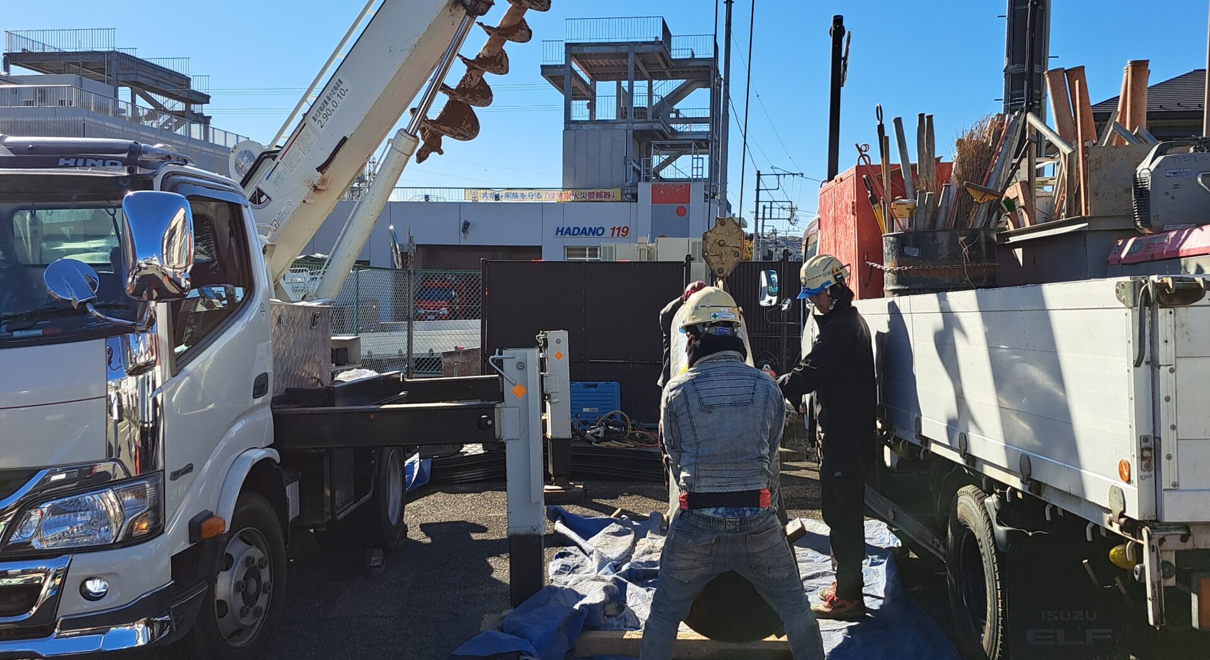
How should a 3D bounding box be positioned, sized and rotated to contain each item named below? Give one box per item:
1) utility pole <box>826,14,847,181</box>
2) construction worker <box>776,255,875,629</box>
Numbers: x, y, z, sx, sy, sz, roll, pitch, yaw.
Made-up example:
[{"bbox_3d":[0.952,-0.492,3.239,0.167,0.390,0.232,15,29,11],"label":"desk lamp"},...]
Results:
[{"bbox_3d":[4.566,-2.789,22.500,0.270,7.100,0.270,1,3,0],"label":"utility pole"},{"bbox_3d":[1.077,0.490,5.480,0.520,1.790,0.500,1,3,-6],"label":"construction worker"}]

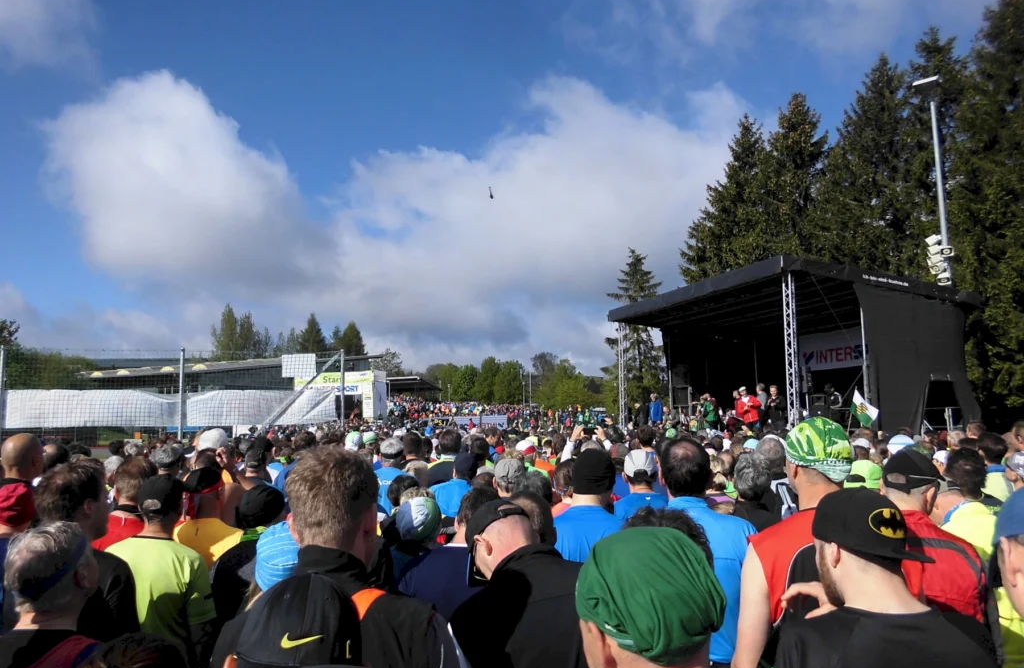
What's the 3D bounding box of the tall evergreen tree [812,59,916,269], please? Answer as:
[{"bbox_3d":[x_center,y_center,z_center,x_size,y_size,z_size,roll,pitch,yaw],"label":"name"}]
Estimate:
[{"bbox_3d":[14.934,-3.180,31.000,5.800,16.965,5.800,-1,-6,0],"label":"tall evergreen tree"}]

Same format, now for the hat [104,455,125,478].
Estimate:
[{"bbox_3d":[-3.085,1.034,6.000,0.180,0.140,0.240,-1,-7,3],"label":"hat"}]

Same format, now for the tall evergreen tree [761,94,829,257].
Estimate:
[{"bbox_3d":[13.880,-3.108,36.496,5.600,17.155,5.600,-1,-6,0],"label":"tall evergreen tree"}]

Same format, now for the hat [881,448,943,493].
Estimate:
[{"bbox_3d":[1.508,0.512,2.871,0.260,0.155,0.180,4,-8,-38],"label":"hat"}]

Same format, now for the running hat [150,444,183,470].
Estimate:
[{"bbox_3d":[-2.083,0.747,4.650,0.180,0.140,0.240,-1,-7,4],"label":"running hat"}]

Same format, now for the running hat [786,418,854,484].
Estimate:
[{"bbox_3d":[0.913,0.343,2.306,0.185,0.180,0.235,1,0,-15],"label":"running hat"}]

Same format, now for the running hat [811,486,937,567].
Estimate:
[{"bbox_3d":[0.797,0.428,1.702,0.180,0.165,0.275,2,4,-23],"label":"running hat"}]

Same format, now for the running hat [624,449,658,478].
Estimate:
[{"bbox_3d":[0.737,0.736,4.384,0.180,0.155,0.260,-2,-7,12],"label":"running hat"}]

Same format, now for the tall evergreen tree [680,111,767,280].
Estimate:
[{"bbox_3d":[12.395,-2.732,39.815,7.600,17.950,7.600,-1,-6,0],"label":"tall evergreen tree"}]

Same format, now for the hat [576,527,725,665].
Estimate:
[{"bbox_3d":[0.191,0.351,1.060,0.185,0.160,0.235,4,-8,-38],"label":"hat"}]

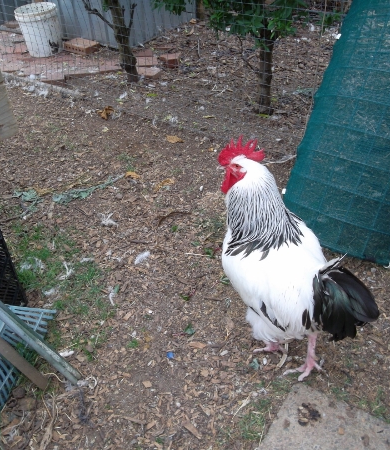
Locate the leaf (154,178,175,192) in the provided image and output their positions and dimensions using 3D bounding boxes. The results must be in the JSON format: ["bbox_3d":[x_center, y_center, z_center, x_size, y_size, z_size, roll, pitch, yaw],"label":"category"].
[{"bbox_3d":[-0.131,-0.178,2.018,0.100,0.018,0.035,-30,49,-31],"label":"leaf"}]

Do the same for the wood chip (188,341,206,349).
[{"bbox_3d":[0.005,0.318,1.242,0.047,0.009,0.019,3,37,8],"label":"wood chip"}]

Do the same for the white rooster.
[{"bbox_3d":[0.242,0.137,1.174,0.450,0.620,0.230,28,48,29],"label":"white rooster"}]

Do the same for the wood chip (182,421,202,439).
[{"bbox_3d":[-0.008,0.461,1.050,0.056,0.010,0.018,27,46,35],"label":"wood chip"}]

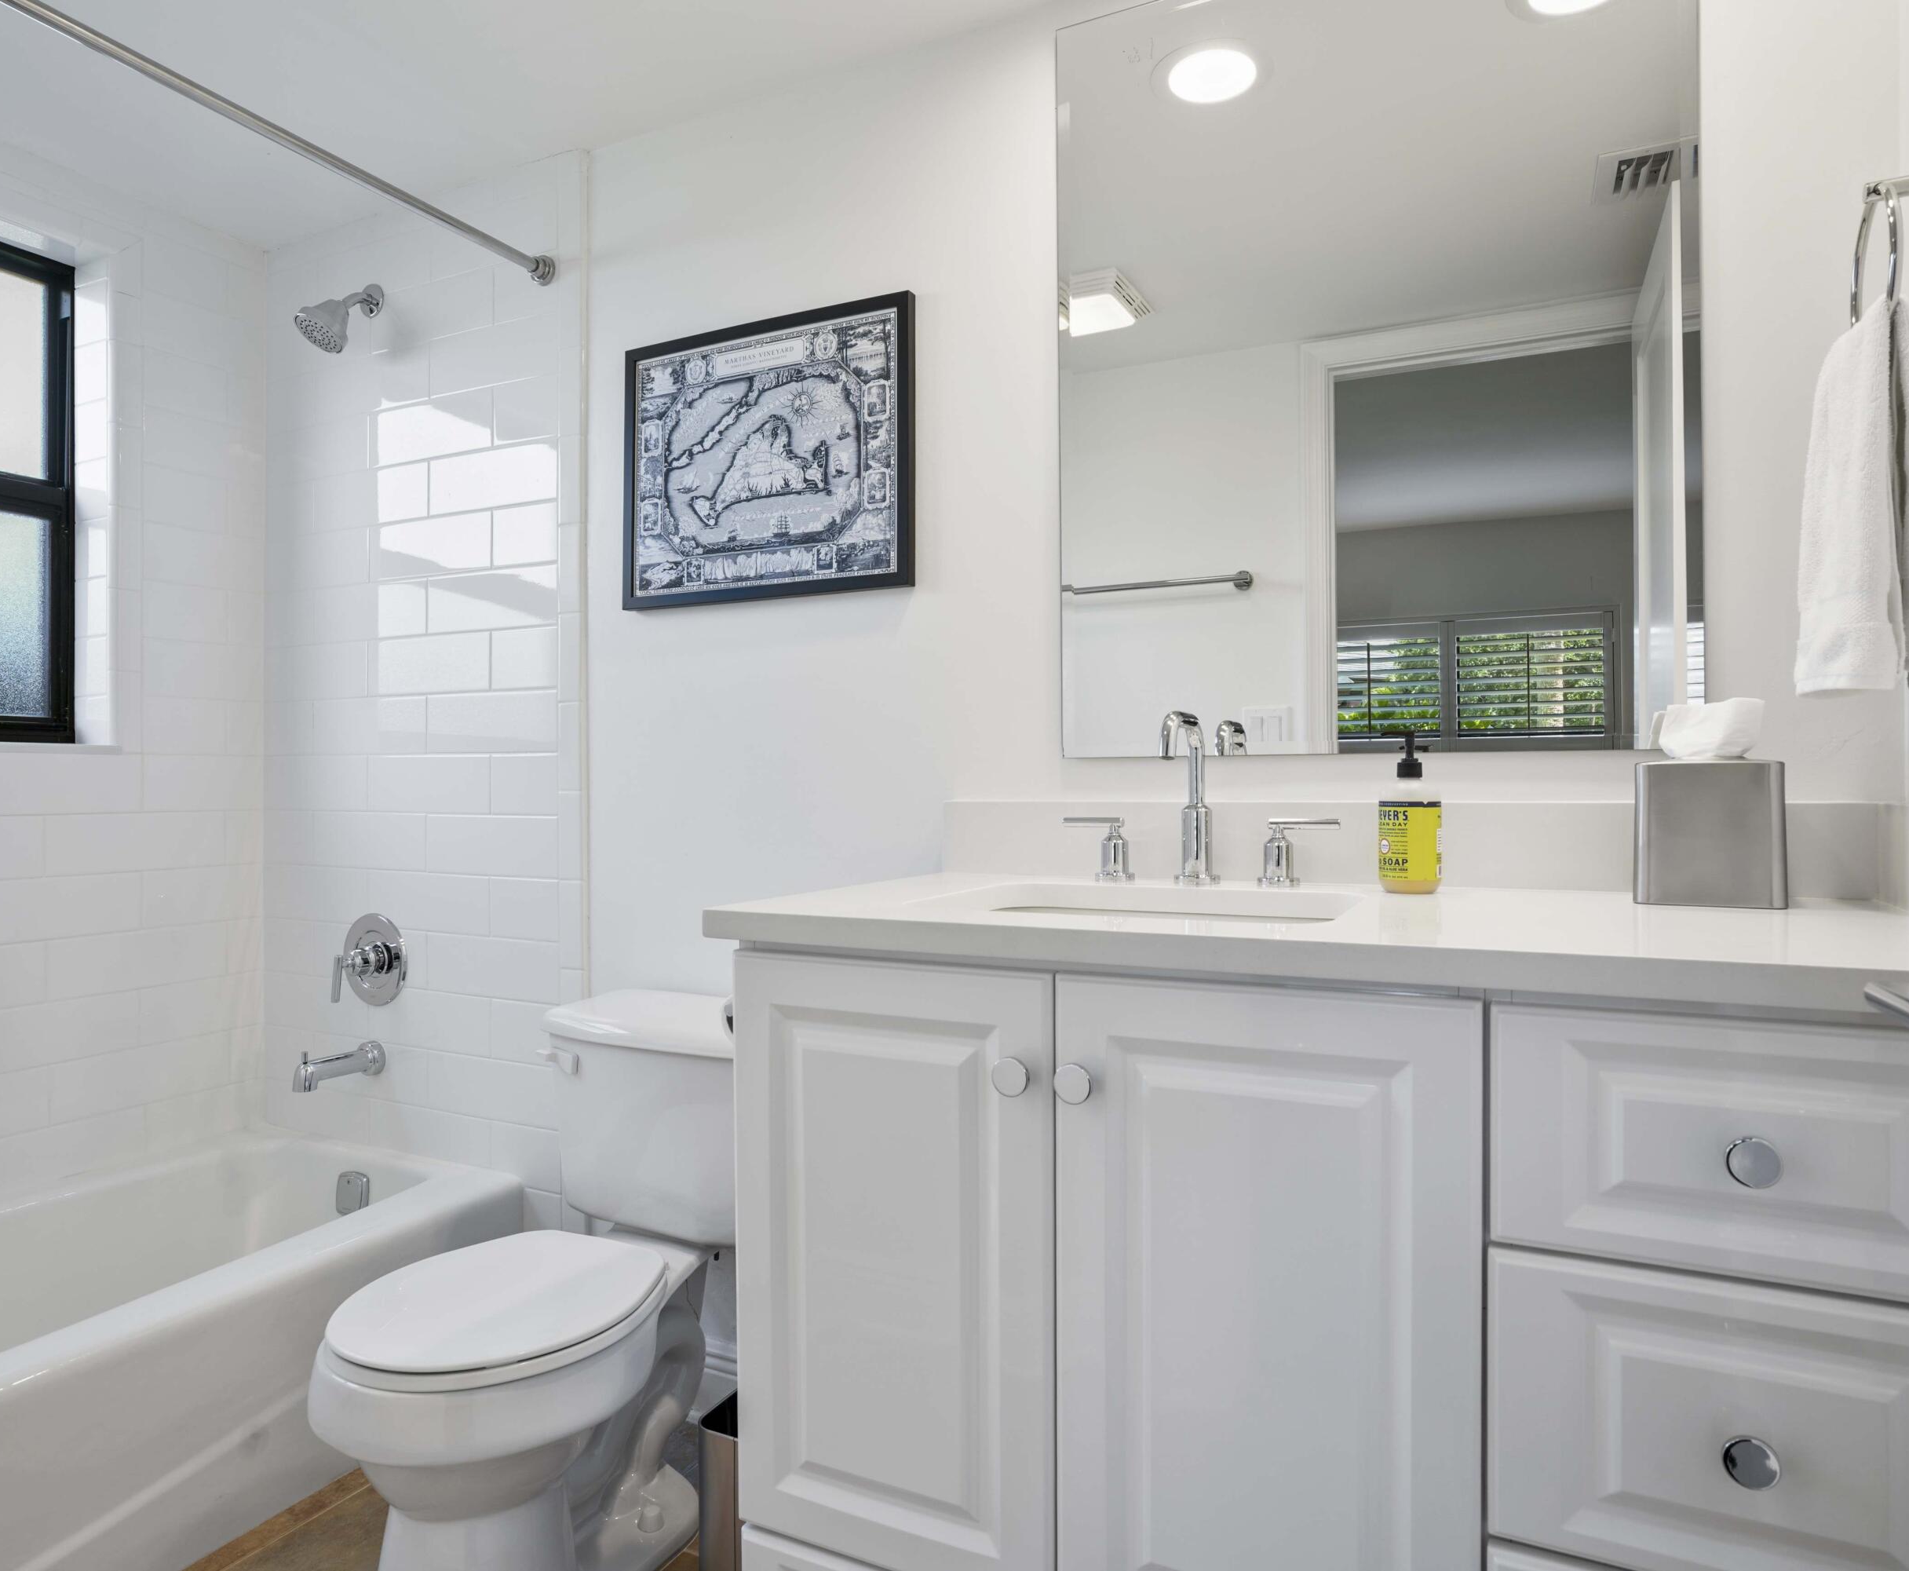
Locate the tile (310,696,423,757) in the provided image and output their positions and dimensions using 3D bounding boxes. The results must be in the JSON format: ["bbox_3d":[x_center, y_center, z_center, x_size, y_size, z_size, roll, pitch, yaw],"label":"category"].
[{"bbox_3d":[-1.122,-0.113,2.267,0.318,0.108,0.009,0,0,26],"label":"tile"}]

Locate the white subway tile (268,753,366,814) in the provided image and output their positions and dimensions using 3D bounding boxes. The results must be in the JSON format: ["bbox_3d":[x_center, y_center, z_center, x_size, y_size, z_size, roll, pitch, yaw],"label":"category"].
[{"bbox_3d":[-1.254,-0.005,2.319,0.312,0.107,0.010,0,0,26],"label":"white subway tile"}]

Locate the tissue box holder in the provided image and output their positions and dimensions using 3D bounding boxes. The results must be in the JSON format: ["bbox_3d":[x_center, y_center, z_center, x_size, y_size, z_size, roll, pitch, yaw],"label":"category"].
[{"bbox_3d":[0.748,0.047,1.171,0.123,0.137,0.123,0,0,26],"label":"tissue box holder"}]

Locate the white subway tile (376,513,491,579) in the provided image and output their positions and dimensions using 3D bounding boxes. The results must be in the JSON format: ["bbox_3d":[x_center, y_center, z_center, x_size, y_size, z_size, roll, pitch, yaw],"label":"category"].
[{"bbox_3d":[-0.947,-0.429,2.129,0.312,0.105,0.009,0,0,26],"label":"white subway tile"}]

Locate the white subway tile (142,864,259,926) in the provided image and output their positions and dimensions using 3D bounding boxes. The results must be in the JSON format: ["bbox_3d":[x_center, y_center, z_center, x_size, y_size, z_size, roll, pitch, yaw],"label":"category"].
[{"bbox_3d":[-1.444,0.211,2.268,0.010,0.106,0.230,0,0,26],"label":"white subway tile"}]

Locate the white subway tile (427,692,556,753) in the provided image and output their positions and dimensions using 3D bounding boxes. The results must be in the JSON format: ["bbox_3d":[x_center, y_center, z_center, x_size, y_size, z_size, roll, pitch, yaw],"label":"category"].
[{"bbox_3d":[-0.827,-0.112,2.110,0.315,0.107,0.010,0,0,26],"label":"white subway tile"}]

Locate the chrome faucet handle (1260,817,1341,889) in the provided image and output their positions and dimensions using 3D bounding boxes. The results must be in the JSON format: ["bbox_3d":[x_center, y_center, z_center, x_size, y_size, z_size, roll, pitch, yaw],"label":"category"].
[{"bbox_3d":[0.407,0.079,1.392,0.094,0.078,0.049,0,0,26],"label":"chrome faucet handle"}]

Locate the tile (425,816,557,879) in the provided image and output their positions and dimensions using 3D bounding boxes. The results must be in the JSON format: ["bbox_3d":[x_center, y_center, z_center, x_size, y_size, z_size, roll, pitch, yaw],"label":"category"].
[{"bbox_3d":[-0.819,0.106,2.092,0.319,0.106,0.010,0,0,26],"label":"tile"}]

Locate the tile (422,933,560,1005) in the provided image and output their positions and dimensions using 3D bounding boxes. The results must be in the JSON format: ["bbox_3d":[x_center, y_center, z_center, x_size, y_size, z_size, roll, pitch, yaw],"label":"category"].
[{"bbox_3d":[-0.808,0.319,2.061,0.312,0.105,0.009,0,0,26],"label":"tile"}]

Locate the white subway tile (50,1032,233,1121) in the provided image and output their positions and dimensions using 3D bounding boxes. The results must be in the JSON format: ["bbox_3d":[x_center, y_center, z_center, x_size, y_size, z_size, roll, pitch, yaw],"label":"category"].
[{"bbox_3d":[-1.520,0.546,2.200,0.009,0.108,0.318,0,0,26],"label":"white subway tile"}]

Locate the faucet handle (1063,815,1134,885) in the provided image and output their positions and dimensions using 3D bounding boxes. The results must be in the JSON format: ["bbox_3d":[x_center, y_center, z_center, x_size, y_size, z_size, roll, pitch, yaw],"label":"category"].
[{"bbox_3d":[0.184,0.081,1.503,0.094,0.079,0.049,0,0,26],"label":"faucet handle"}]

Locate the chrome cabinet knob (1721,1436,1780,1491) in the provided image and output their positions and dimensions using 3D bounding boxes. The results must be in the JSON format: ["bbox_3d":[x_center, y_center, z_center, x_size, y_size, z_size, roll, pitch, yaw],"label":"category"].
[{"bbox_3d":[0.552,0.464,0.818,0.035,0.035,0.027,0,0,26],"label":"chrome cabinet knob"}]

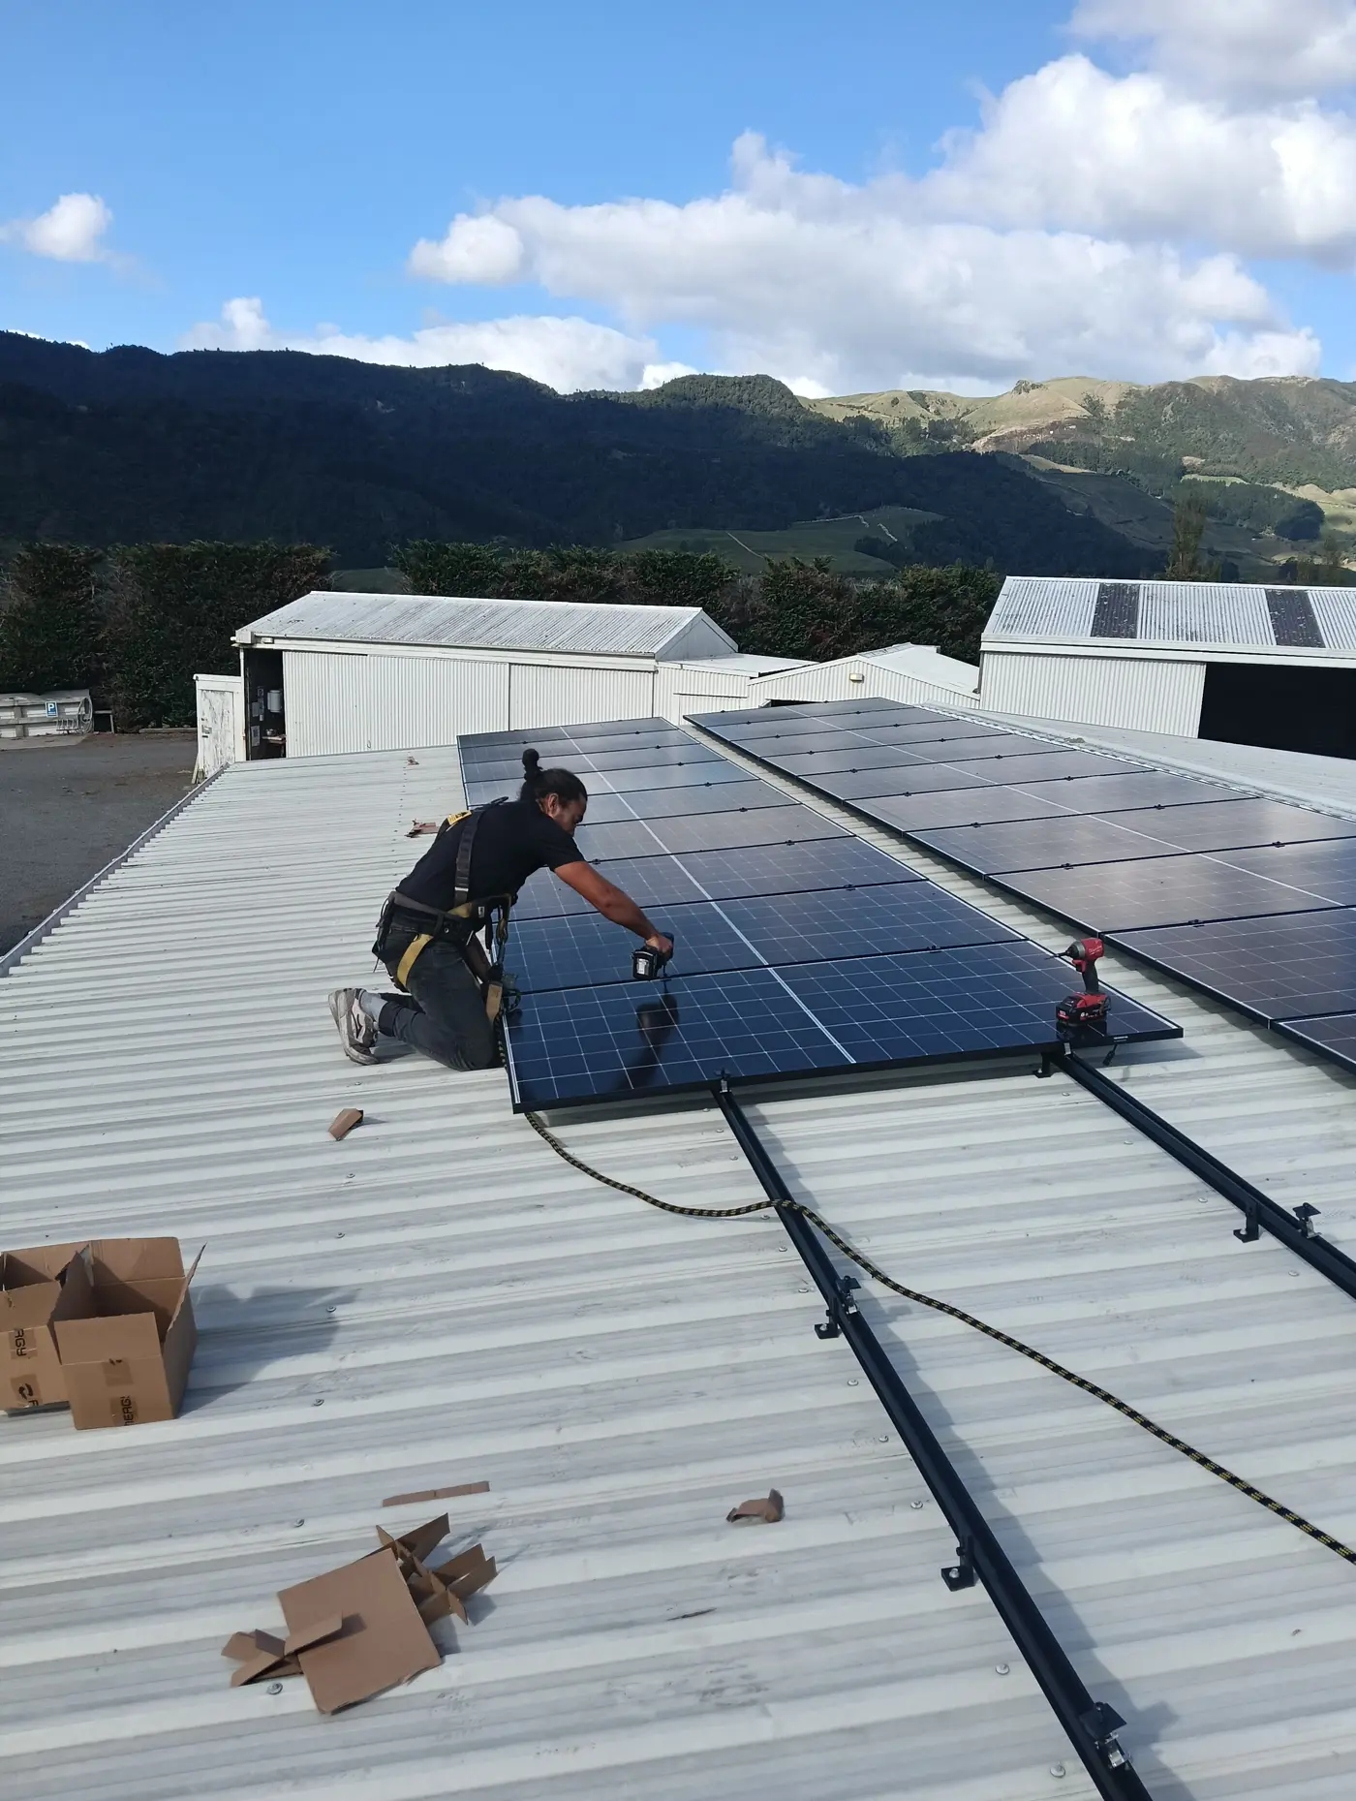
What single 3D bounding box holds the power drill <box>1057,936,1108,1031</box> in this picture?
[{"bbox_3d":[1.178,0.235,4.121,0.167,0.243,0.084,-10,15,-25],"label":"power drill"}]

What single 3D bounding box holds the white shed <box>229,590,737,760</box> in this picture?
[{"bbox_3d":[-4.212,-4.908,33.099,9.825,4.191,6.327,6,13,17],"label":"white shed"}]

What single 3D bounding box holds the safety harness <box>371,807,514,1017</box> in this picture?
[{"bbox_3d":[-0.777,0.059,4.470,0.445,0.687,0.455,-3,13,-22],"label":"safety harness"}]

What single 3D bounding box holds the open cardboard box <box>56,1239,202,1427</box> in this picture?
[{"bbox_3d":[-1.059,0.841,2.749,0.192,0.229,0.293,-6,13,-9],"label":"open cardboard box"}]

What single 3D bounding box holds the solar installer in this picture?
[{"bbox_3d":[-0.553,0.019,4.574,1.173,1.021,0.556,-3,13,-22],"label":"solar installer"}]

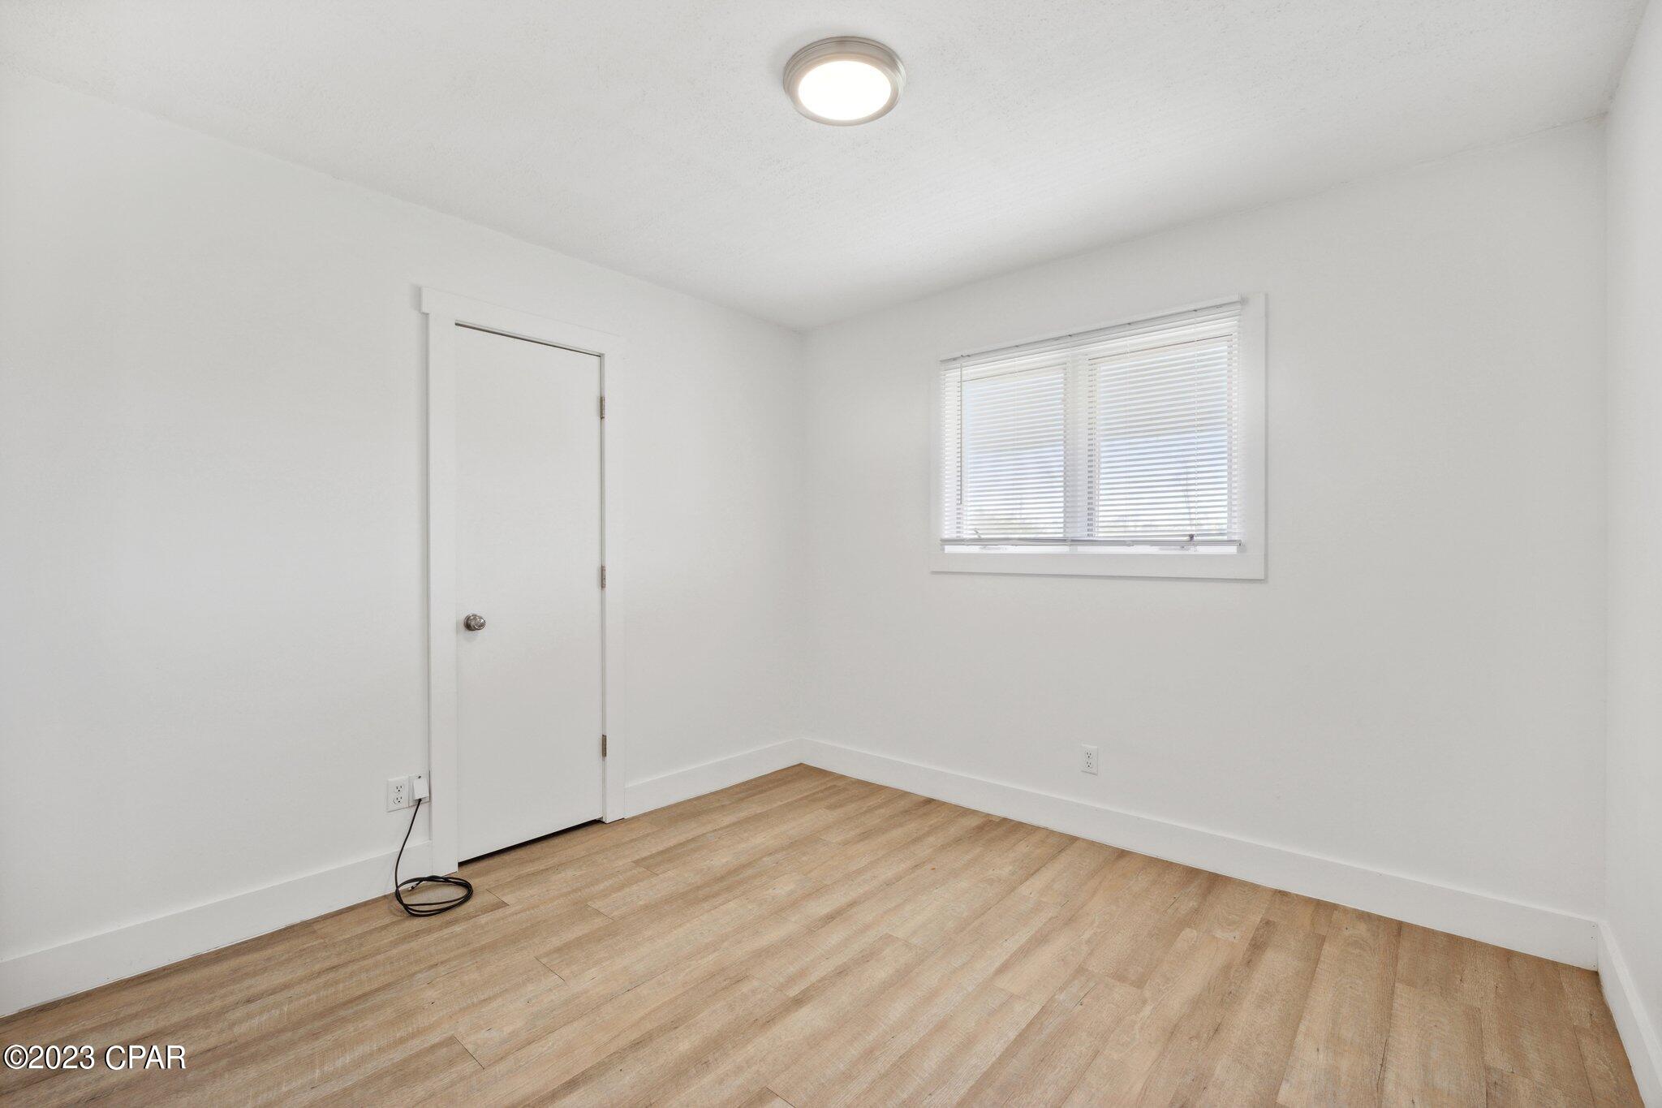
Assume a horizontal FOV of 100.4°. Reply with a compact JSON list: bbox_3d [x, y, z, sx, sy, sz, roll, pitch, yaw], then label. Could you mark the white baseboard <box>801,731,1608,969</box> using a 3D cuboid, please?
[{"bbox_3d":[0.999,1.114,2.932,3.057,0.133,0.016,0,0,39],"label":"white baseboard"}]

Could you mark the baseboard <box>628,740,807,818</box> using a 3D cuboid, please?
[{"bbox_3d":[-0.556,1.113,3.497,0.016,0.134,1.100,0,0,42],"label":"baseboard"}]

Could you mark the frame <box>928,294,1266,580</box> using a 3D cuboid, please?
[{"bbox_3d":[1.023,-0.418,2.918,1.388,1.027,0.060,0,0,39],"label":"frame"}]

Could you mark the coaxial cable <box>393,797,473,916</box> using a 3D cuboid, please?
[{"bbox_3d":[-1.364,1.026,2.390,0.285,0.310,0.215,0,0,42],"label":"coaxial cable"}]

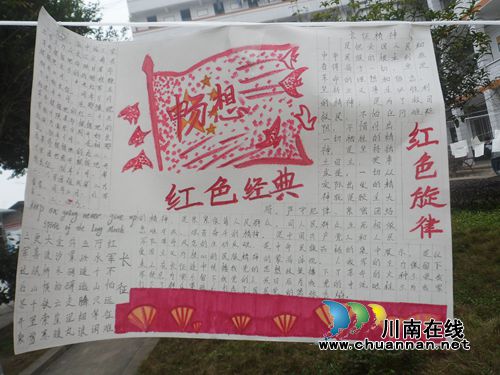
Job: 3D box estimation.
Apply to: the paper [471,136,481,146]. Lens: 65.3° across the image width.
[{"bbox_3d":[6.649,-1.356,11.500,0.260,0.280,0.060,-9,-3,25],"label":"paper"}]

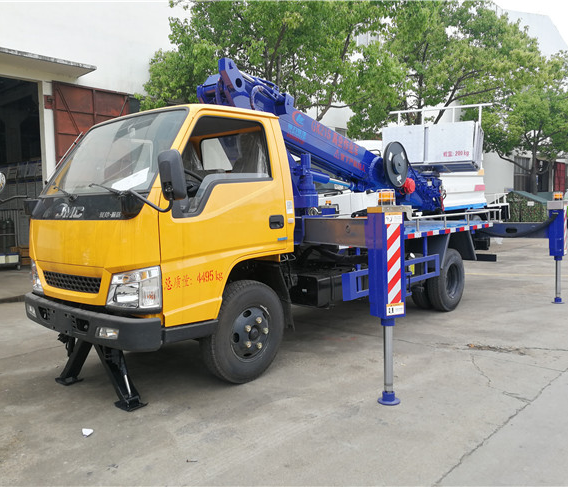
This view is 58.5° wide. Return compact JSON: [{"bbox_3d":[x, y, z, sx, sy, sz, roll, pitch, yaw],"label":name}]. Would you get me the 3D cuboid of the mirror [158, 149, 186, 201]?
[{"bbox_3d":[-0.625,-0.384,2.858,0.190,0.290,0.110,1,4,30],"label":"mirror"}]

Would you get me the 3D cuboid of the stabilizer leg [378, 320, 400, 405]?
[{"bbox_3d":[0.681,0.778,3.302,0.150,0.560,0.150,-1,3,0],"label":"stabilizer leg"}]

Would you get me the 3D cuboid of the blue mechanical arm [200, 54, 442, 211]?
[{"bbox_3d":[0.773,-1.033,6.051,0.500,0.600,4.350,2,-8,41],"label":"blue mechanical arm"}]

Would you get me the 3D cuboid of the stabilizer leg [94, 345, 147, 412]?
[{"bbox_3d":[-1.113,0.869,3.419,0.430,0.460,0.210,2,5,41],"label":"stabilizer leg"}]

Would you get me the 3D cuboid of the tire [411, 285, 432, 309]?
[{"bbox_3d":[1.821,0.461,6.335,0.195,0.775,0.775,2,5,41],"label":"tire"}]

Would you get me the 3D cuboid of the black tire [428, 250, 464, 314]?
[{"bbox_3d":[1.989,0.466,6.186,0.195,0.775,0.775,2,5,41],"label":"black tire"}]

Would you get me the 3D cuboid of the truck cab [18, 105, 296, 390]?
[{"bbox_3d":[-1.067,-0.034,4.001,1.740,2.040,1.550,2,5,41],"label":"truck cab"}]

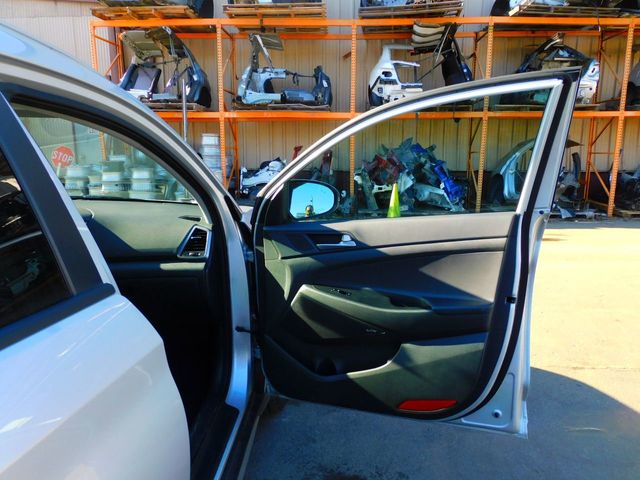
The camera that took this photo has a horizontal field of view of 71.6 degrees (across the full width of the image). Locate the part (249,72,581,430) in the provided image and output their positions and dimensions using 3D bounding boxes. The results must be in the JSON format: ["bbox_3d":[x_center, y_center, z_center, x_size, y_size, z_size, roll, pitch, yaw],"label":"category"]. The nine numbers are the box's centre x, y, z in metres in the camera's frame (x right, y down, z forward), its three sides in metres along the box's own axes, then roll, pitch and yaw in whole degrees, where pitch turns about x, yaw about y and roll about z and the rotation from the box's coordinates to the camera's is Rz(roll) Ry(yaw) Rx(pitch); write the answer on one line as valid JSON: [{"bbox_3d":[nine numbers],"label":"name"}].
[{"bbox_3d":[0.238,0.075,1.611,1.090,1.230,0.280,3,10,16],"label":"part"}]

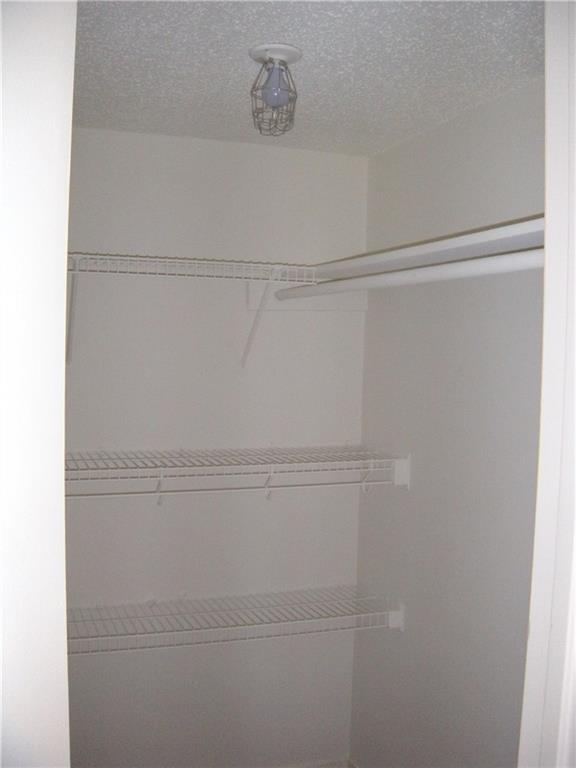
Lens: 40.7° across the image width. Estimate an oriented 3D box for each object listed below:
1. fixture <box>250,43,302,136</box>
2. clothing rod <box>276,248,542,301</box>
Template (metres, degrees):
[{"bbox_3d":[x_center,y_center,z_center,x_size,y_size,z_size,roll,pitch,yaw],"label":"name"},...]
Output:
[{"bbox_3d":[-0.026,-0.602,1.600,0.113,0.162,0.113,1,3,0],"label":"fixture"},{"bbox_3d":[0.196,-0.237,1.789,0.030,0.030,1.328,0,3,-19],"label":"clothing rod"}]

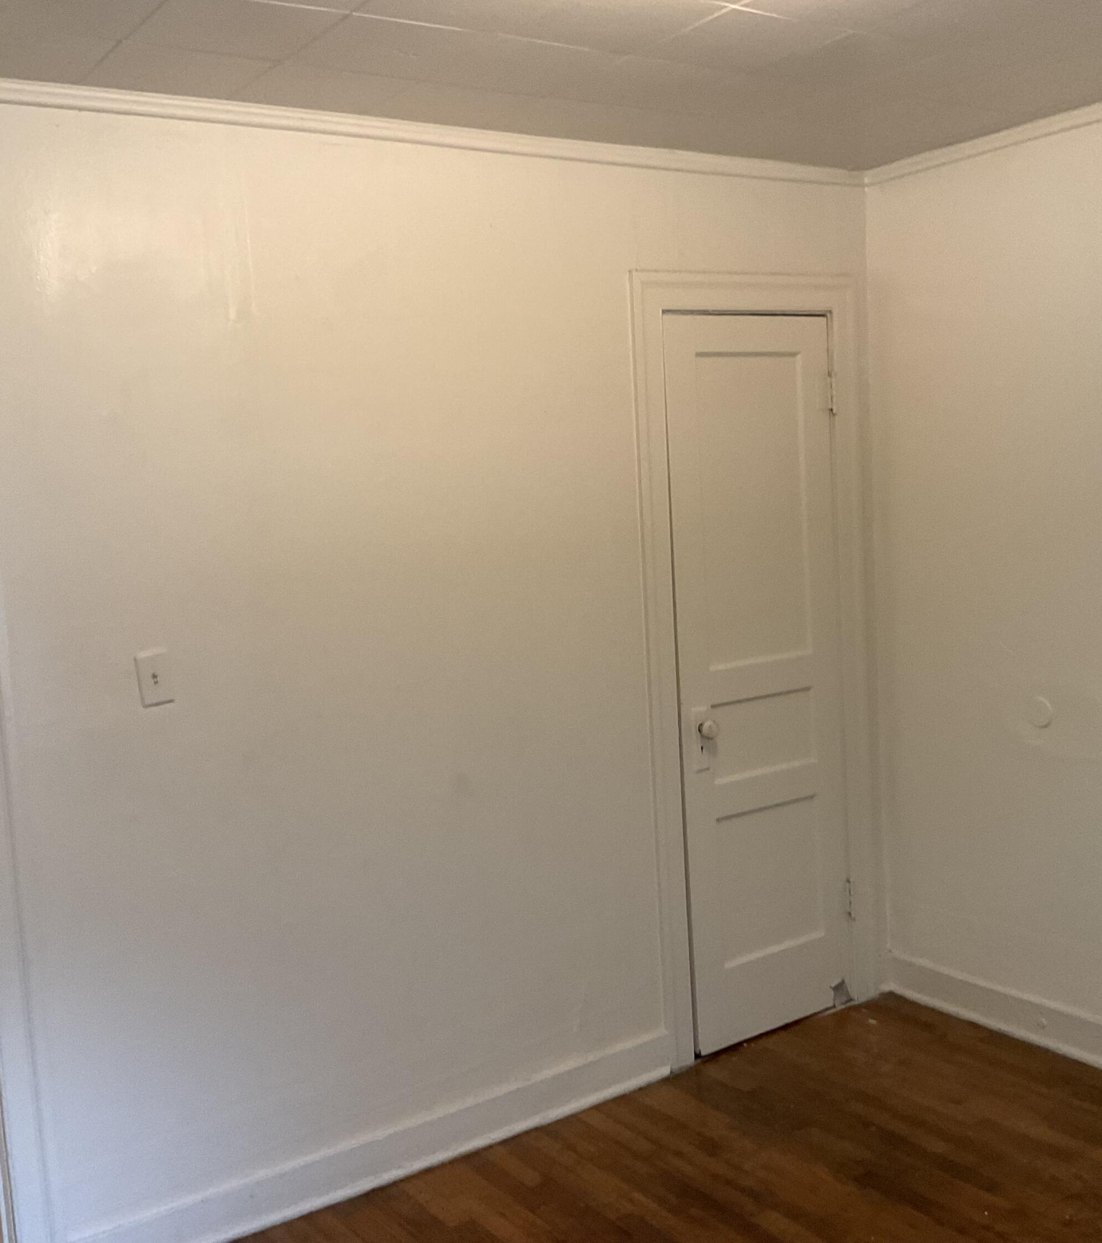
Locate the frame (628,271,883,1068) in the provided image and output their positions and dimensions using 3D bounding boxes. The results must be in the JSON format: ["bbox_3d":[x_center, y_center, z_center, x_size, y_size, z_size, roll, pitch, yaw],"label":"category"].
[{"bbox_3d":[0.599,0.119,3.951,0.855,2.167,0.080,-8,7,-34],"label":"frame"}]

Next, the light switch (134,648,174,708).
[{"bbox_3d":[-0.838,0.120,2.935,0.070,0.114,0.014,-8,7,-34],"label":"light switch"}]

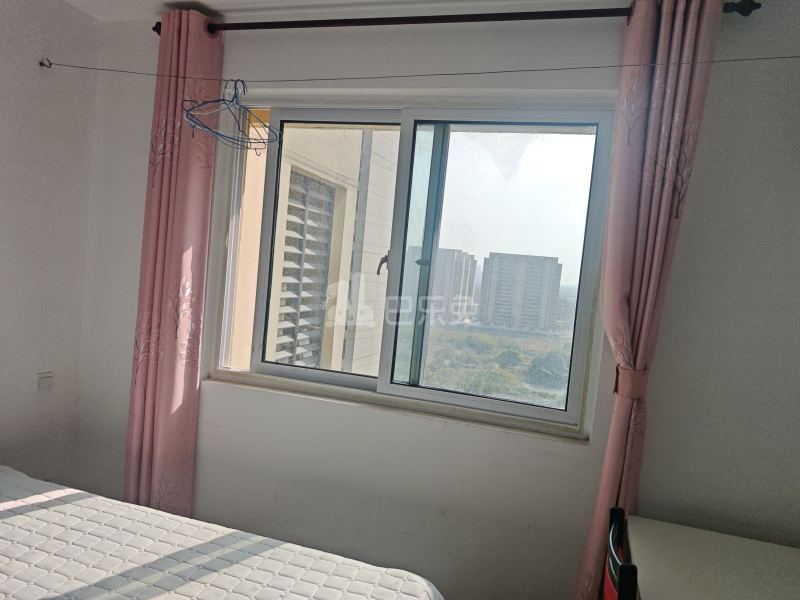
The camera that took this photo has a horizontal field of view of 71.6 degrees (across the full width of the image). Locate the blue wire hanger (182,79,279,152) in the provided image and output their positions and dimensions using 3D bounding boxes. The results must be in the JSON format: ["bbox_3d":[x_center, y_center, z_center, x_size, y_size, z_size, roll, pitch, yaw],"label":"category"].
[{"bbox_3d":[-0.649,-0.756,2.189,0.110,0.225,0.430,7,3,31],"label":"blue wire hanger"}]

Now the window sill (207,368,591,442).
[{"bbox_3d":[-0.078,0.424,2.341,1.666,0.045,0.130,6,4,16],"label":"window sill"}]

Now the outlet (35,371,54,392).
[{"bbox_3d":[-1.626,0.374,2.549,0.013,0.092,0.092,6,4,16],"label":"outlet"}]

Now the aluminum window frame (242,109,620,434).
[{"bbox_3d":[0.007,-0.200,2.498,1.652,1.282,0.090,6,3,15],"label":"aluminum window frame"}]

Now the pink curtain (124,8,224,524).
[{"bbox_3d":[-0.999,-0.006,2.437,0.290,2.460,0.130,6,4,16],"label":"pink curtain"}]

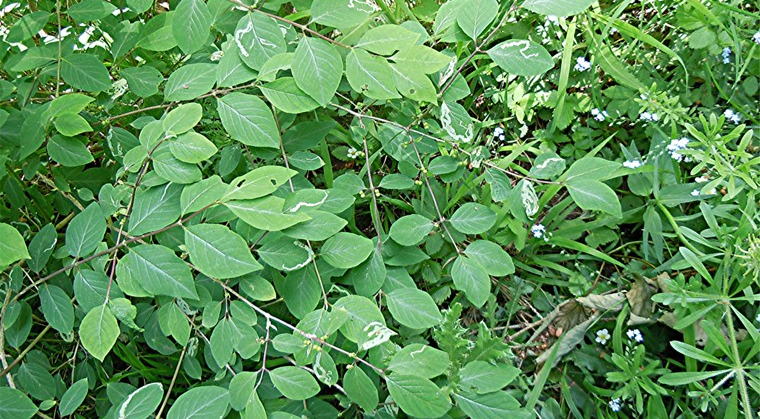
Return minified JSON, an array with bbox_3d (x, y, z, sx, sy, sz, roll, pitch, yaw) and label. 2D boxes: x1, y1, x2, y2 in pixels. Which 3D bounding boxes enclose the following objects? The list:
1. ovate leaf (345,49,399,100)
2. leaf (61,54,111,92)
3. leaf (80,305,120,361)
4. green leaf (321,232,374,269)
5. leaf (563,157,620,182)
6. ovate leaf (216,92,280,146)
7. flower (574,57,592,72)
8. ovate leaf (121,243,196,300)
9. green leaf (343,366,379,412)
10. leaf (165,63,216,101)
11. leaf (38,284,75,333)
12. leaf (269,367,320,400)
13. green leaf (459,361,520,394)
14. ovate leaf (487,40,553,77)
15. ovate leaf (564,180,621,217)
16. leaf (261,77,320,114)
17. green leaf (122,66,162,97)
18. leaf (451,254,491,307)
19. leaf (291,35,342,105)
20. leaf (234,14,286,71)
[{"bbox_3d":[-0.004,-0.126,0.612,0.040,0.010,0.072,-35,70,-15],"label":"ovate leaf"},{"bbox_3d":[-0.322,-0.148,0.722,0.070,0.011,0.039,30,72,11],"label":"leaf"},{"bbox_3d":[-0.239,0.107,0.570,0.034,0.010,0.048,-3,75,-1],"label":"leaf"},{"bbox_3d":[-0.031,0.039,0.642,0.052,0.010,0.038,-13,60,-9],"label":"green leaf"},{"bbox_3d":[0.210,-0.036,0.650,0.064,0.010,0.038,-18,44,-11],"label":"leaf"},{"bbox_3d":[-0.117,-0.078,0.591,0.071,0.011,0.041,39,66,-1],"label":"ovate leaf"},{"bbox_3d":[0.284,-0.202,0.920,0.025,0.018,0.022,0,48,0],"label":"flower"},{"bbox_3d":[-0.179,0.051,0.540,0.079,0.010,0.036,34,76,10],"label":"ovate leaf"},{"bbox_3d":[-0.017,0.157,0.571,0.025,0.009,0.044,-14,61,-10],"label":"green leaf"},{"bbox_3d":[-0.193,-0.129,0.680,0.068,0.010,0.047,-39,71,-16],"label":"leaf"},{"bbox_3d":[-0.294,0.091,0.600,0.026,0.010,0.055,-31,77,-19],"label":"leaf"},{"bbox_3d":[-0.079,0.162,0.612,0.051,0.011,0.028,19,63,5],"label":"leaf"},{"bbox_3d":[0.113,0.173,0.680,0.064,0.012,0.033,-5,60,-3],"label":"green leaf"},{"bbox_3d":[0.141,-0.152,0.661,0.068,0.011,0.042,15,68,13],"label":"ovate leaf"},{"bbox_3d":[0.236,-0.011,0.730,0.071,0.012,0.044,34,66,18],"label":"ovate leaf"},{"bbox_3d":[-0.091,-0.115,0.672,0.070,0.011,0.043,20,57,14],"label":"leaf"},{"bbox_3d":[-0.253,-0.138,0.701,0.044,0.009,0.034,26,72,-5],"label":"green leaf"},{"bbox_3d":[0.090,0.072,0.662,0.036,0.011,0.057,-13,65,-13],"label":"leaf"},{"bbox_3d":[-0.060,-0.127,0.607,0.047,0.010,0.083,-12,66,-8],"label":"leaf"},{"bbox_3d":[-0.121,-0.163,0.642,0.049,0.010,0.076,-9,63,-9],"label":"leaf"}]

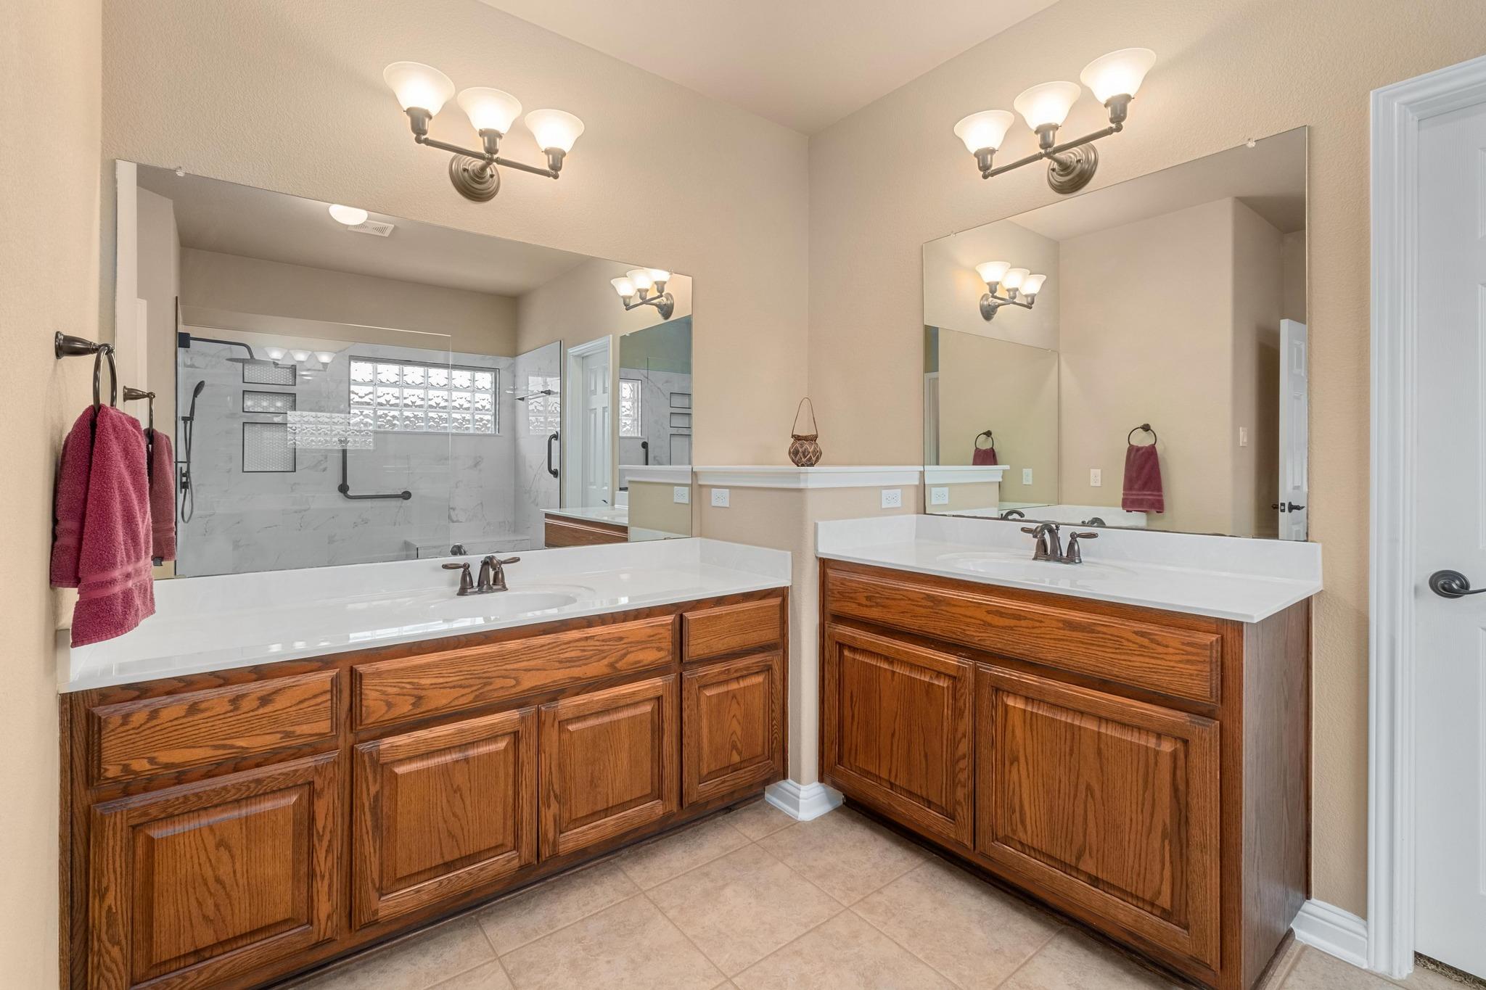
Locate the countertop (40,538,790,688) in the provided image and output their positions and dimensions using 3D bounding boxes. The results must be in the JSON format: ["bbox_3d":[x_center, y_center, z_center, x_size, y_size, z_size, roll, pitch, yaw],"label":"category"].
[{"bbox_3d":[-0.704,0.266,1.980,1.814,0.117,0.556,-2,3,-38],"label":"countertop"}]

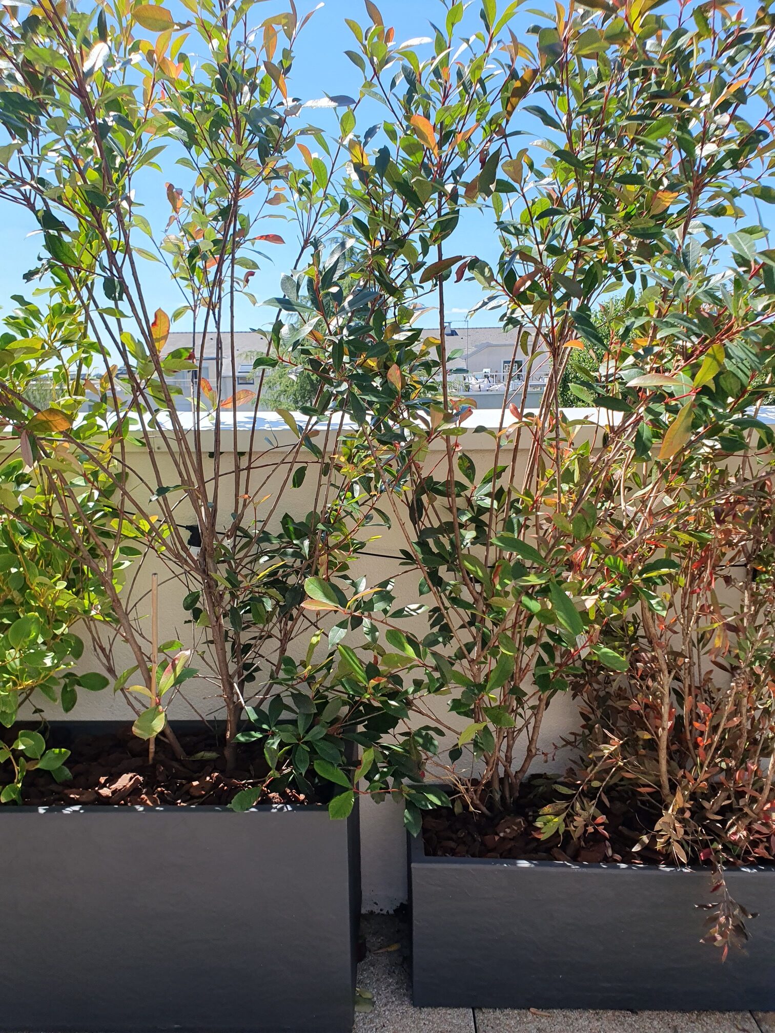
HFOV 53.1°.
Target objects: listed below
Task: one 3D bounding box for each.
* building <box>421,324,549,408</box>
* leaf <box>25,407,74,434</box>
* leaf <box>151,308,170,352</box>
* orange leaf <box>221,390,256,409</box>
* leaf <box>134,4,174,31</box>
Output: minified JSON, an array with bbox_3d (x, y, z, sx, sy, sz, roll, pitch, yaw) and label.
[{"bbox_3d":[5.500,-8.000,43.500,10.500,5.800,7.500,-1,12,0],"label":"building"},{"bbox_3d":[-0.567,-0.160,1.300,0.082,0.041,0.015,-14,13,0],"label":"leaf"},{"bbox_3d":[-0.402,-0.329,1.370,0.034,0.078,0.015,1,0,-17],"label":"leaf"},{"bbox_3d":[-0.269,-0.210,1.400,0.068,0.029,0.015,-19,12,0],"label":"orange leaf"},{"bbox_3d":[-0.370,-0.789,1.230,0.071,0.040,0.015,15,29,0],"label":"leaf"}]

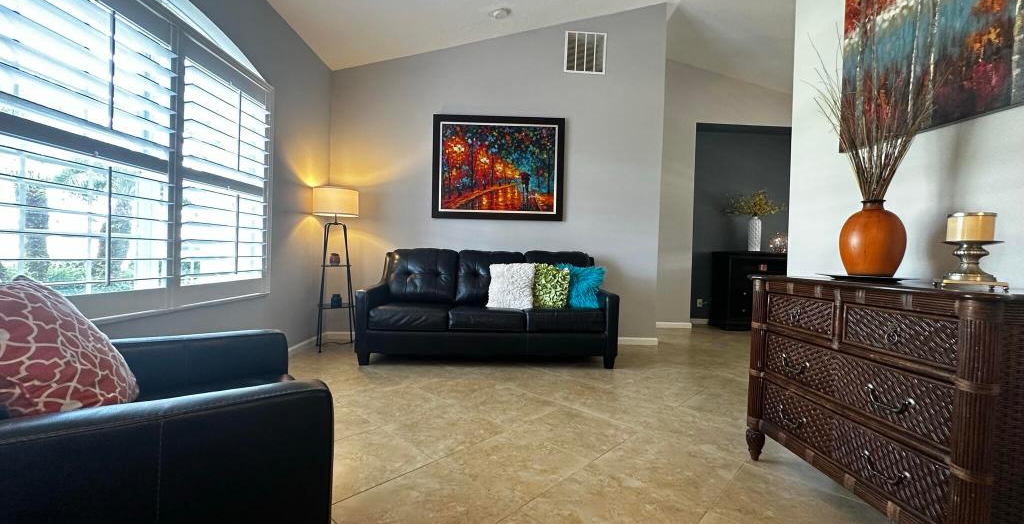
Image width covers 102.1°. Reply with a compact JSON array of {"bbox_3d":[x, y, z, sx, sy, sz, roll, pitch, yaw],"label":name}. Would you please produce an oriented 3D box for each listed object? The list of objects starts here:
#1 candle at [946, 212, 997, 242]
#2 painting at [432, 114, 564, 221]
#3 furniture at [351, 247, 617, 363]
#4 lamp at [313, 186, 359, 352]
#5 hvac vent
[{"bbox_3d":[1.330,-0.097,1.200,0.094,0.078,0.094,1,1,-2],"label":"candle"},{"bbox_3d":[-0.139,-1.011,4.457,1.420,1.112,0.040,1,1,-2],"label":"painting"},{"bbox_3d":[-0.206,0.388,3.933,2.190,0.975,0.960,1,1,-2],"label":"furniture"},{"bbox_3d":[-1.710,0.073,4.000,0.410,1.530,0.410,1,1,-2],"label":"lamp"},{"bbox_3d":[0.798,-2.265,4.476,0.448,0.448,0.020,1,1,-2],"label":"hvac vent"}]

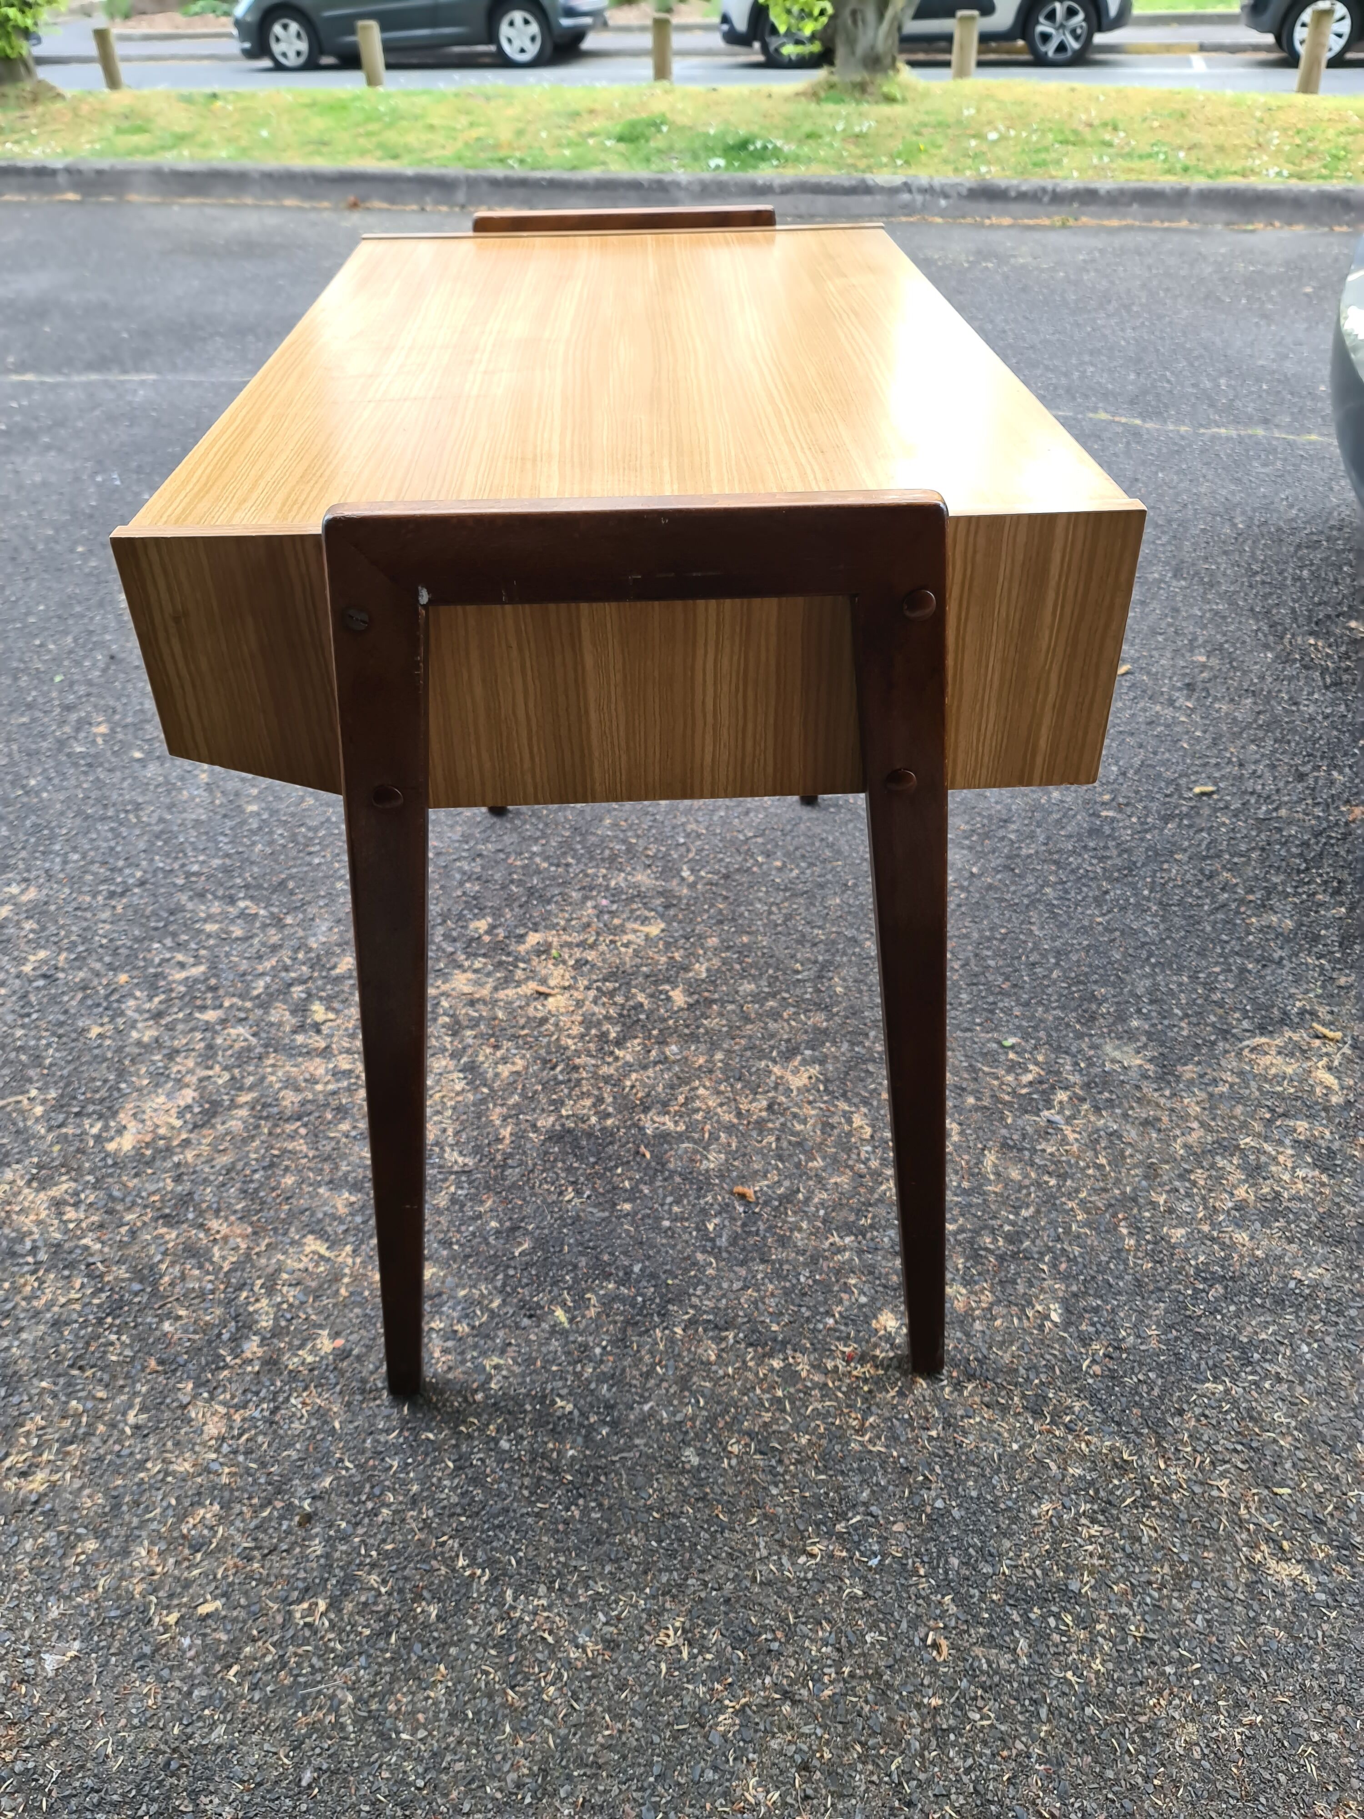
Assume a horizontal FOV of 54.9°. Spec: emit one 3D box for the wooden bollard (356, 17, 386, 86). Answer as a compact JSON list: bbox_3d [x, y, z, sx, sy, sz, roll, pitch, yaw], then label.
[{"bbox_3d":[-2.527,-6.978,10.731,0.158,0.460,0.158,-7,37,-9],"label":"wooden bollard"}]

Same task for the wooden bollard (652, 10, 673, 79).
[{"bbox_3d":[-0.151,-6.792,10.381,0.158,0.460,0.158,-1,36,0],"label":"wooden bollard"}]

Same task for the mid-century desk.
[{"bbox_3d":[-0.039,-0.184,1.311,0.567,0.772,0.973,-2,36,-1],"label":"mid-century desk"}]

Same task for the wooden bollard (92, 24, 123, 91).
[{"bbox_3d":[-4.778,-7.077,10.981,0.158,0.460,0.158,-13,38,-16],"label":"wooden bollard"}]

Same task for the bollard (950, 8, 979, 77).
[{"bbox_3d":[2.160,-6.575,10.031,0.158,0.460,0.158,5,37,9],"label":"bollard"}]

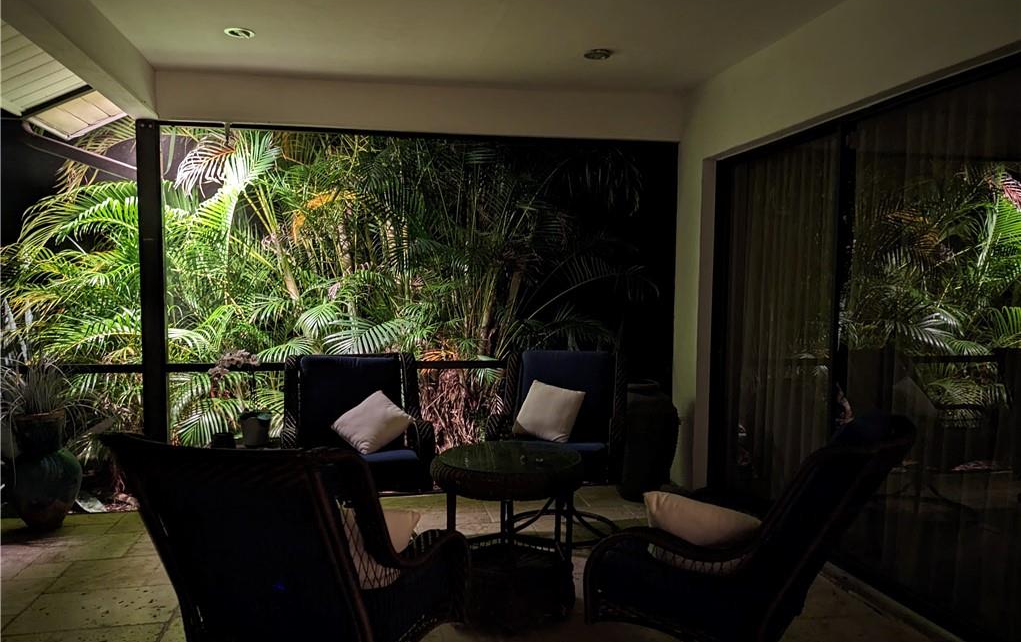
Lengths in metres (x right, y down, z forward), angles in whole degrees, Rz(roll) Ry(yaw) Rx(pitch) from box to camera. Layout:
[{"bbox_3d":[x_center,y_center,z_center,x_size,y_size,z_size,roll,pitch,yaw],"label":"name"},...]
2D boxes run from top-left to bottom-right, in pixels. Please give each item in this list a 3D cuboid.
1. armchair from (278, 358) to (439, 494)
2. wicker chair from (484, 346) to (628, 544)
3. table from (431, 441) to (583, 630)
[{"bbox_3d":[-0.831,0.701,3.814,0.755,0.980,0.880,0,3,-17],"label":"armchair"},{"bbox_3d":[0.299,0.695,4.104,0.755,0.980,0.880,1,3,10],"label":"wicker chair"},{"bbox_3d":[-0.012,0.915,3.035,0.655,0.650,0.655,0,3,0],"label":"table"}]

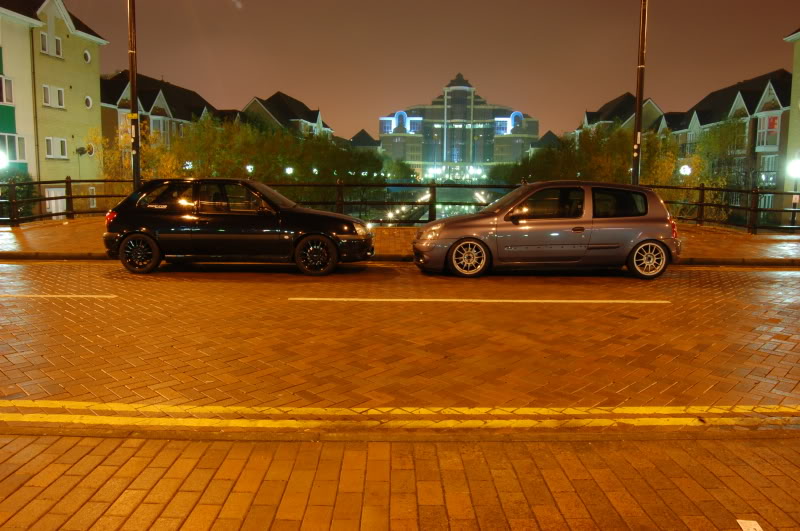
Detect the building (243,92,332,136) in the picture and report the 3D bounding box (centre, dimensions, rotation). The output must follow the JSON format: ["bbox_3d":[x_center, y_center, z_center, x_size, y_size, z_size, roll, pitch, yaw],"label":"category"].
[{"bbox_3d":[-16.999,-17.003,84.466,10.500,13.900,22.000,1,8,5],"label":"building"}]

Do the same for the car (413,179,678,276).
[{"bbox_3d":[2.137,-0.594,8.965,3.800,1.370,1.640,1,8,0],"label":"car"}]

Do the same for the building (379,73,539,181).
[{"bbox_3d":[24.673,-56.162,247.287,63.000,45.100,38.000,1,8,5],"label":"building"}]

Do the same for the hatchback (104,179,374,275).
[{"bbox_3d":[-2.296,-0.621,8.966,3.820,1.320,1.635,1,8,0],"label":"hatchback"}]

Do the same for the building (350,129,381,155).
[{"bbox_3d":[-8.796,-25.787,145.331,10.000,13.800,20.000,1,8,5],"label":"building"}]

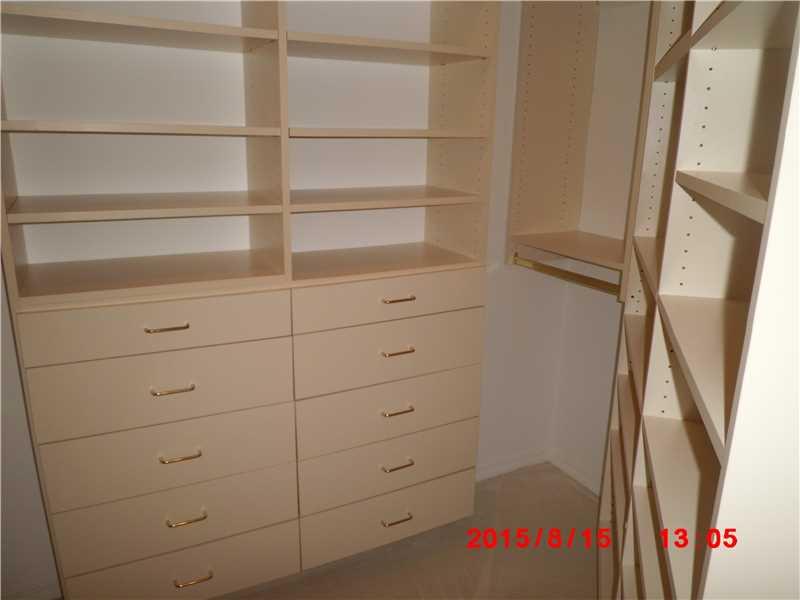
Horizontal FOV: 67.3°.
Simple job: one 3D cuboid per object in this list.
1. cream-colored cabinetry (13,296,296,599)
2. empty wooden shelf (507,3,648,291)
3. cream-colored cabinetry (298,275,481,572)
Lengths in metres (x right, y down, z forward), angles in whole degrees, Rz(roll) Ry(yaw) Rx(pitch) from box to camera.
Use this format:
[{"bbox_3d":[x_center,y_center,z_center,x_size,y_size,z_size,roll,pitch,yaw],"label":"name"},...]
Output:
[{"bbox_3d":[-0.666,0.387,1.743,0.635,0.912,0.383,-7,18,-26],"label":"cream-colored cabinetry"},{"bbox_3d":[0.712,-0.587,2.064,0.350,1.025,0.588,-7,18,-26],"label":"empty wooden shelf"},{"bbox_3d":[-0.103,0.317,2.020,0.628,0.912,0.383,-7,18,-26],"label":"cream-colored cabinetry"}]

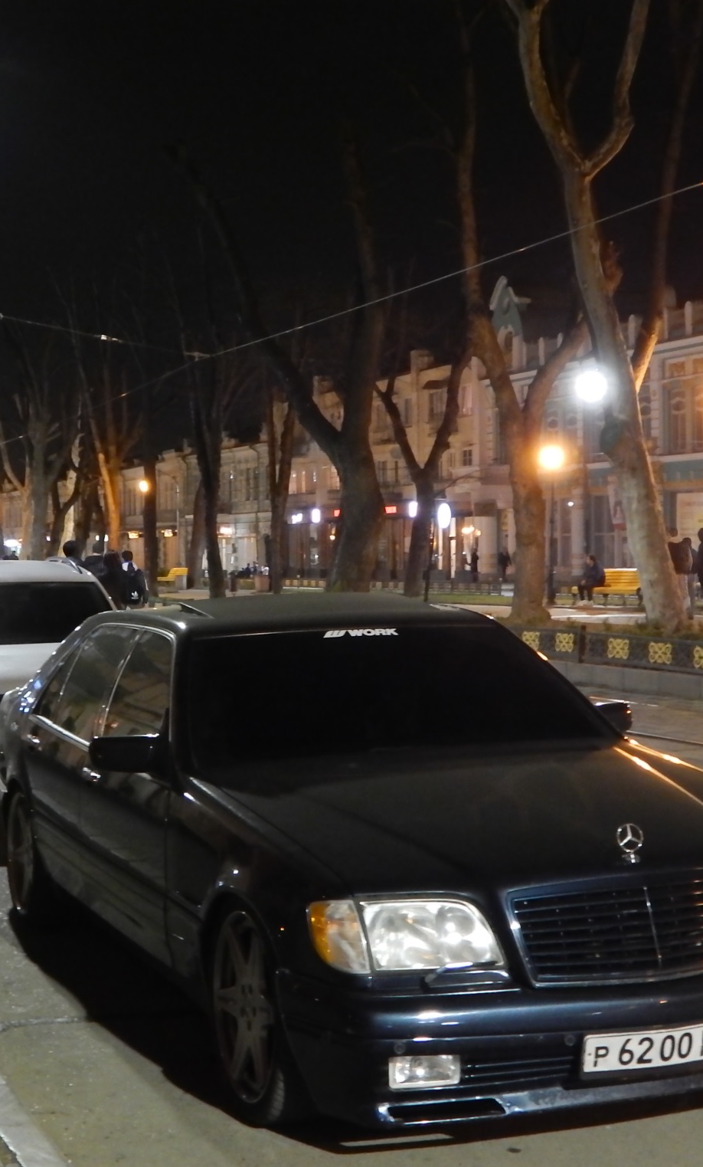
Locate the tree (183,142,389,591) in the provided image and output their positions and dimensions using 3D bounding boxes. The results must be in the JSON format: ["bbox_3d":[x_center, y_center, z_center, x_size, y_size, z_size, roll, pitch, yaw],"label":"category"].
[{"bbox_3d":[-1.500,-4.850,39.500,4.800,10.900,3.500,0,1,0],"label":"tree"}]

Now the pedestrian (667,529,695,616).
[{"bbox_3d":[6.229,-0.197,32.500,0.550,1.680,0.400,0,1,-23],"label":"pedestrian"}]

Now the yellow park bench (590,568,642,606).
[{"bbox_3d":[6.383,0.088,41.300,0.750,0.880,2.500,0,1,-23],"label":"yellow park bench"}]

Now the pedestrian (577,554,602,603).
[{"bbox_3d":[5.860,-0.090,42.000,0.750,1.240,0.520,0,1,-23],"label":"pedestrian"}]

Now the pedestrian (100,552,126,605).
[{"bbox_3d":[-4.096,0.284,29.500,0.500,1.650,0.340,0,1,-23],"label":"pedestrian"}]

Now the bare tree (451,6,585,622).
[{"bbox_3d":[3.069,-5.002,31.500,2.200,11.300,2.600,0,1,-23],"label":"bare tree"}]

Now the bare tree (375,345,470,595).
[{"bbox_3d":[2.240,-3.500,54.000,3.000,7.900,2.500,0,1,0],"label":"bare tree"}]

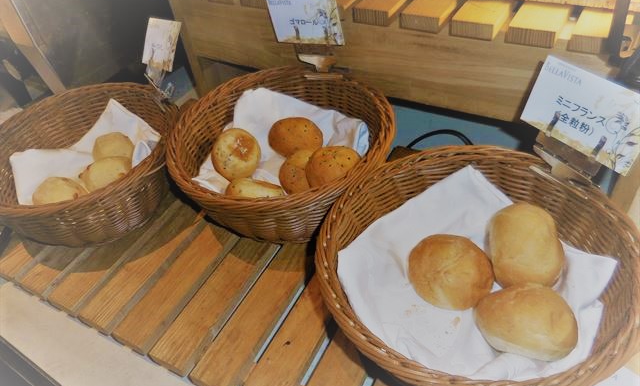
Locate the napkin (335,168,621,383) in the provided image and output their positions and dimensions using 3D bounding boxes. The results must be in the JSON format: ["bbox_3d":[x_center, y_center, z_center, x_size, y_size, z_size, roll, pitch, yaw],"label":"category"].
[{"bbox_3d":[0.136,0.075,0.427,0.214,0.058,0.218,-29,48,-20],"label":"napkin"}]

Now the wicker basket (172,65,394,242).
[{"bbox_3d":[-0.045,-0.053,0.566,0.267,0.083,0.267,-4,45,4],"label":"wicker basket"}]

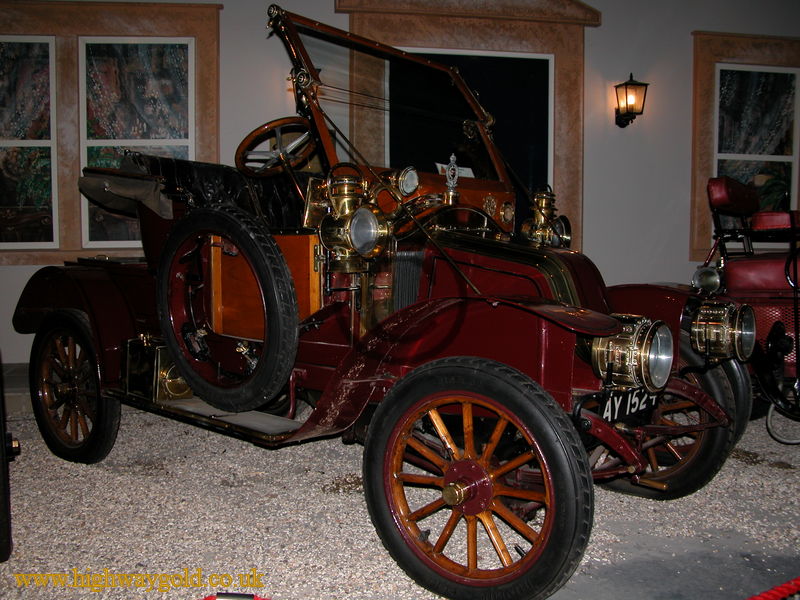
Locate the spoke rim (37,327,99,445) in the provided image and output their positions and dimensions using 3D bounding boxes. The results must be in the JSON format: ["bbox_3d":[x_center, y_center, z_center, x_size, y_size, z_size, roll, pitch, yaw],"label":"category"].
[{"bbox_3d":[-1.716,0.456,4.172,0.627,0.627,0.153,4,6,39],"label":"spoke rim"}]

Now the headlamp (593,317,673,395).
[{"bbox_3d":[0.722,0.165,2.500,0.178,0.240,0.219,5,6,42],"label":"headlamp"}]

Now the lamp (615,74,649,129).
[{"bbox_3d":[1.834,-1.581,6.408,0.210,0.430,0.280,0,5,-8],"label":"lamp"}]

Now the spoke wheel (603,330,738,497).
[{"bbox_3d":[1.115,0.510,3.710,0.826,0.826,0.107,4,6,35],"label":"spoke wheel"}]

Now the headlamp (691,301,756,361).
[{"bbox_3d":[1.283,0.121,3.208,0.178,0.235,0.219,5,6,42],"label":"headlamp"}]

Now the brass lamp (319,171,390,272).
[{"bbox_3d":[-0.165,-0.285,2.938,0.194,0.362,0.173,4,6,39],"label":"brass lamp"}]

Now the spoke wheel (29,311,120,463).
[{"bbox_3d":[-1.695,0.454,4.199,0.826,0.826,0.107,4,6,39],"label":"spoke wheel"}]

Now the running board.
[{"bbox_3d":[-0.896,0.531,3.697,1.153,0.051,0.255,4,6,39],"label":"running board"}]

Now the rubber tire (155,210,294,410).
[{"bbox_3d":[-0.700,0.039,3.213,0.816,0.816,0.094,4,11,39],"label":"rubber tire"}]

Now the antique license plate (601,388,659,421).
[{"bbox_3d":[0.861,0.393,3.014,0.015,0.114,0.500,4,6,39],"label":"antique license plate"}]

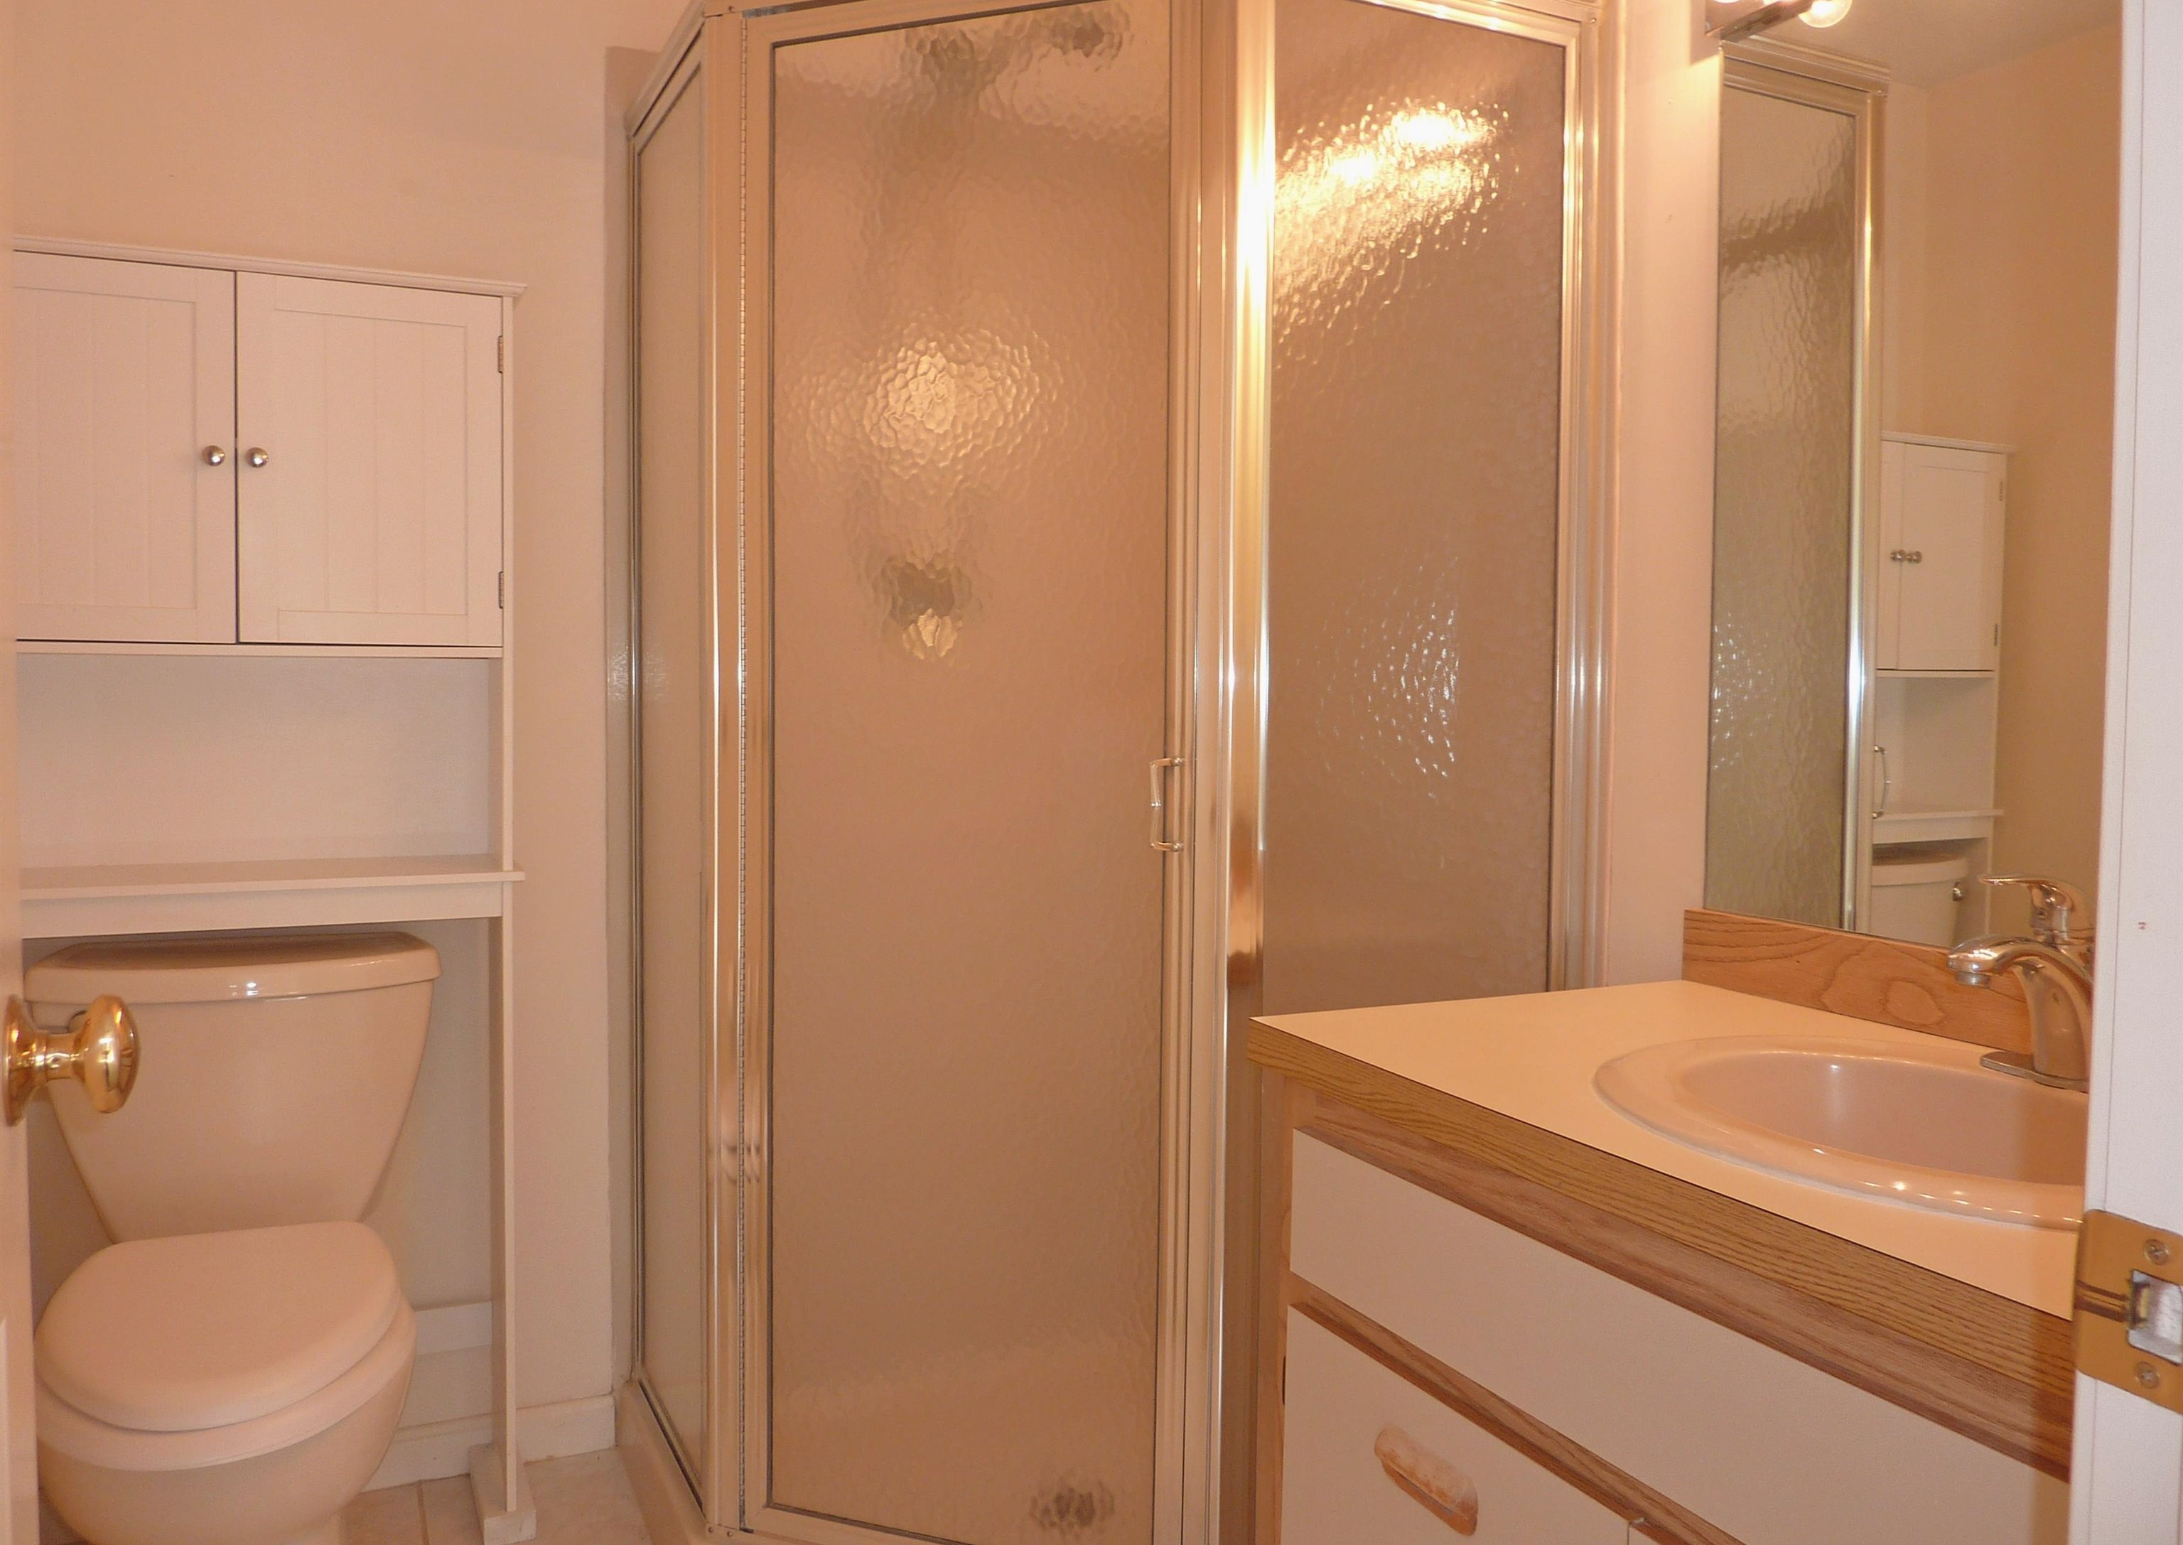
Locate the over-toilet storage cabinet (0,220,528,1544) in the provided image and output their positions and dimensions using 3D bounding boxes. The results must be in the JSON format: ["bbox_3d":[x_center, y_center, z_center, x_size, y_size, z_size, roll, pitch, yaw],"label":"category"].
[{"bbox_3d":[-1.047,0.188,1.958,0.642,1.594,0.220,0,3,-24],"label":"over-toilet storage cabinet"}]

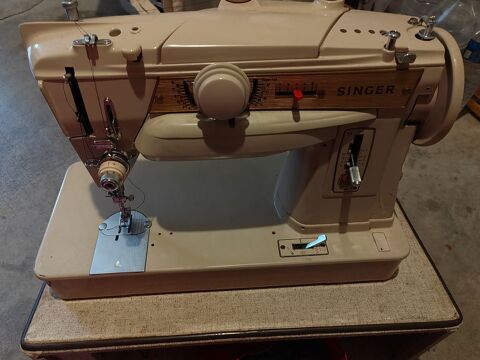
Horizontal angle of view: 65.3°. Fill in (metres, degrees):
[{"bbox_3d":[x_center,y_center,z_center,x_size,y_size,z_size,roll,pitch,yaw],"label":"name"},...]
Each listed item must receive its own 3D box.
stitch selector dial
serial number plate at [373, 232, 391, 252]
[{"bbox_3d":[-0.013,-0.064,0.269,0.041,0.041,0.025,-2,42,-4],"label":"stitch selector dial"},{"bbox_3d":[0.145,0.063,0.382,0.012,0.002,0.022,-3,47,-2],"label":"serial number plate"}]

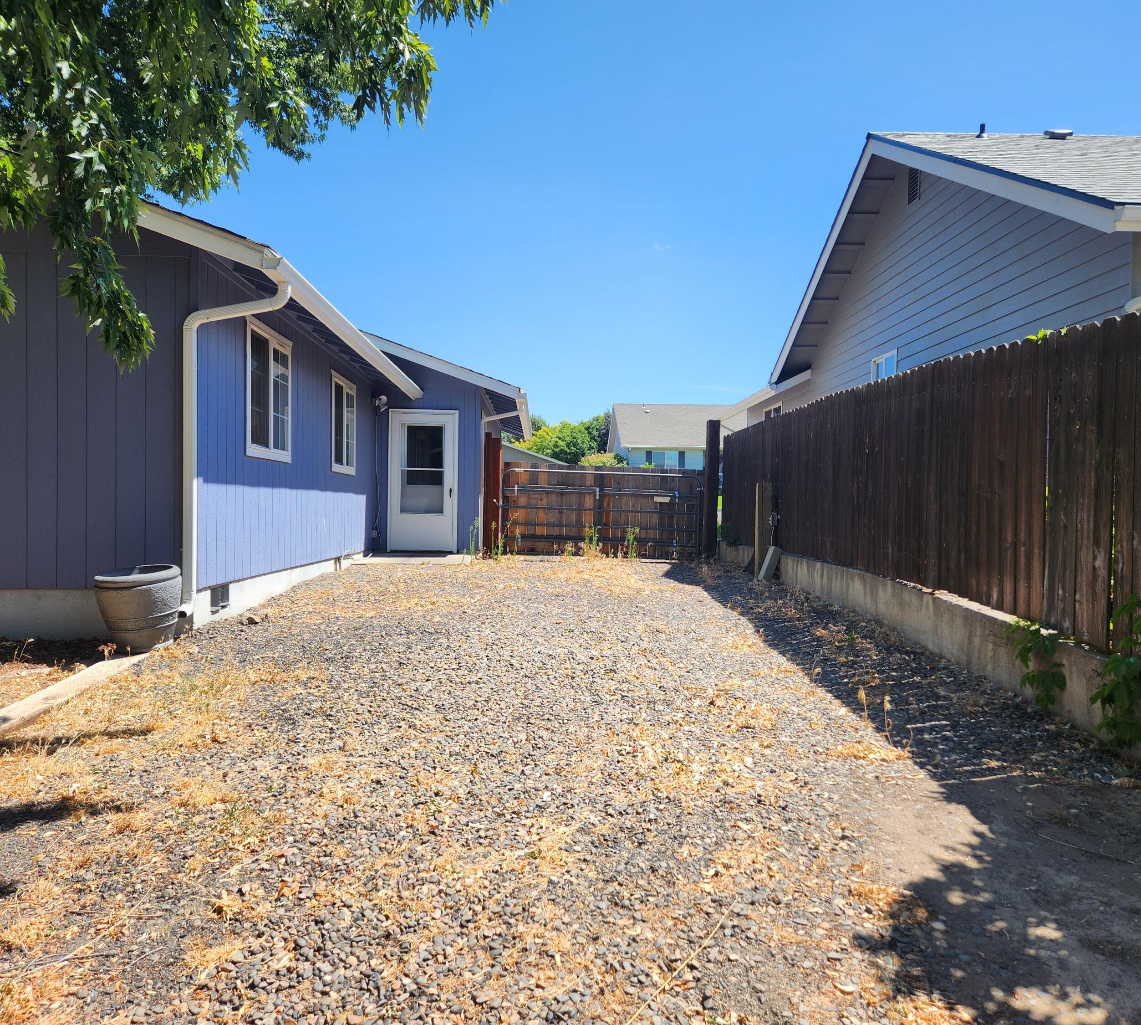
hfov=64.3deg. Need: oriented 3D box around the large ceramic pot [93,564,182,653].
[{"bbox_3d":[-2.810,0.628,5.940,0.520,0.490,0.520,-3,5,-2],"label":"large ceramic pot"}]

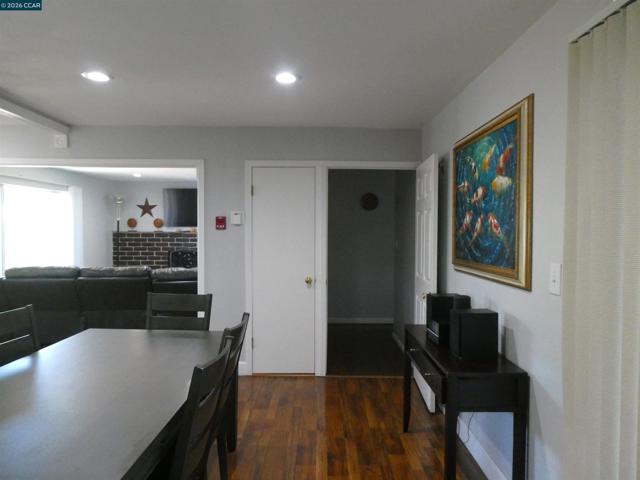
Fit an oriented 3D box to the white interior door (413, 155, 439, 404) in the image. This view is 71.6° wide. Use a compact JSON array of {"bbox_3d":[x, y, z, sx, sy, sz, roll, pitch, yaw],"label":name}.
[{"bbox_3d":[0.928,0.332,3.925,0.040,2.020,0.880,0,1,4],"label":"white interior door"}]

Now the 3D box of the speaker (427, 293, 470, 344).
[{"bbox_3d":[0.832,0.487,2.888,0.215,0.243,0.160,0,1,0],"label":"speaker"}]

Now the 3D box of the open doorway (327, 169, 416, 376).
[{"bbox_3d":[0.503,0.324,4.409,0.880,2.040,0.120,0,1,0],"label":"open doorway"}]

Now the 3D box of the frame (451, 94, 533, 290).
[{"bbox_3d":[0.978,-0.235,2.682,0.045,0.945,1.200,0,1,0],"label":"frame"}]

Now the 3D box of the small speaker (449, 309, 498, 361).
[{"bbox_3d":[0.819,0.498,2.358,0.200,0.242,0.140,0,1,0],"label":"small speaker"}]

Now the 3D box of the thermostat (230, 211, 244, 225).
[{"bbox_3d":[-0.804,-0.214,4.335,0.122,0.127,0.033,0,1,0],"label":"thermostat"}]

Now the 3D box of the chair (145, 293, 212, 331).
[{"bbox_3d":[-1.030,0.880,2.929,0.472,0.980,0.540,0,1,4],"label":"chair"}]

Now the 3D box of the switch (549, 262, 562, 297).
[{"bbox_3d":[0.993,0.167,1.879,0.013,0.128,0.080,0,1,0],"label":"switch"}]

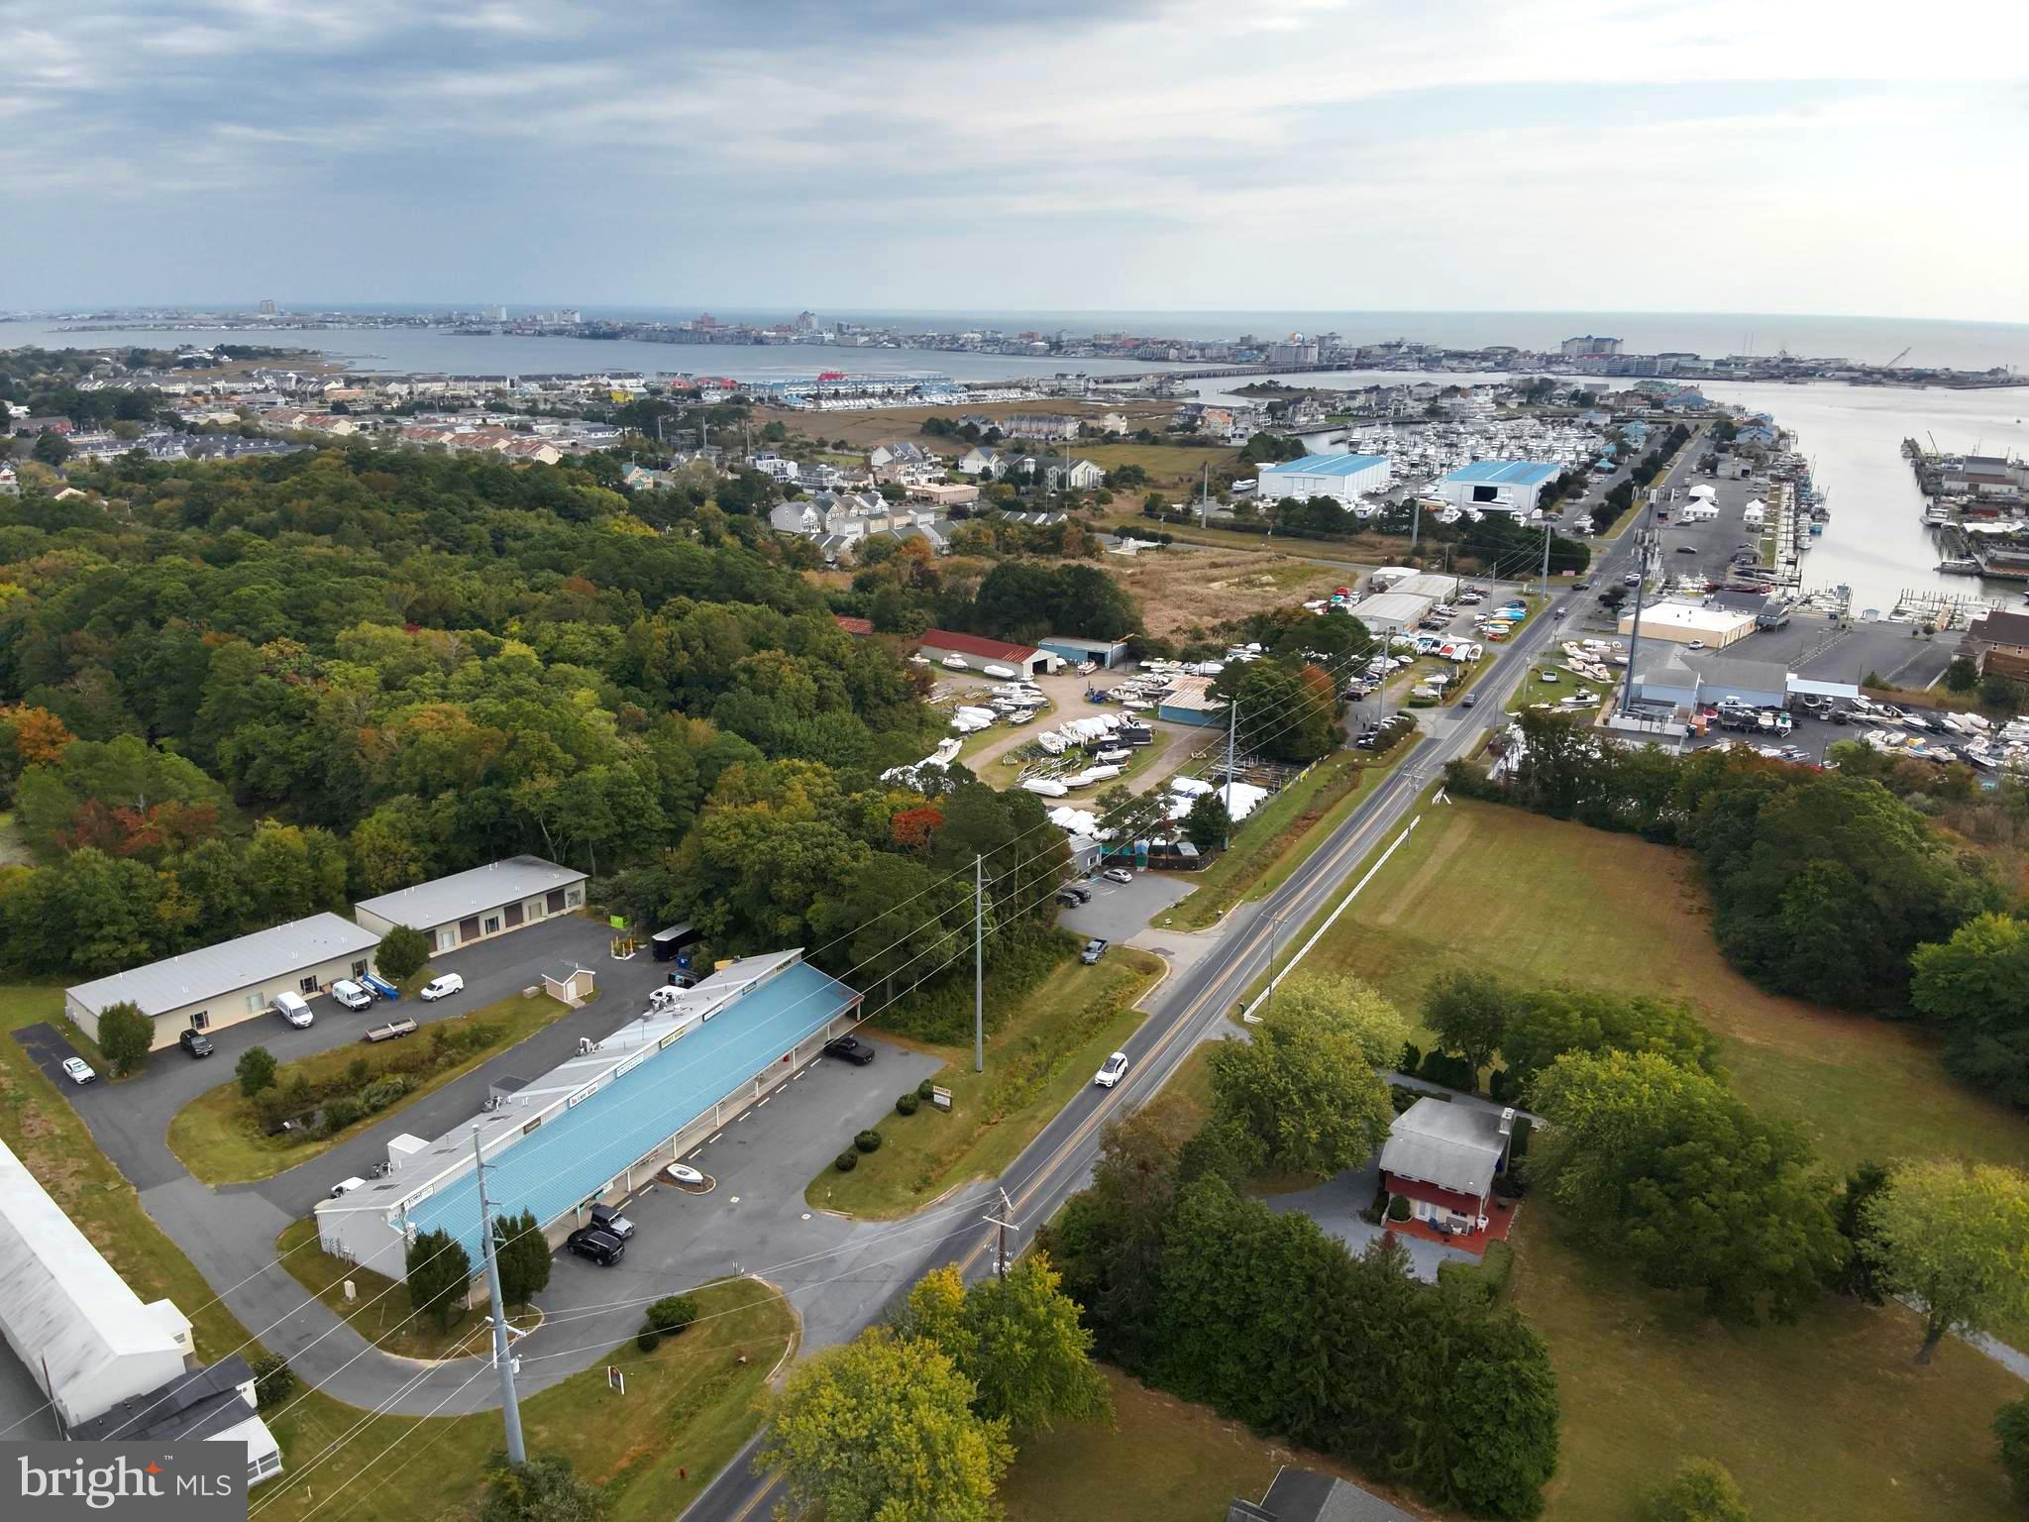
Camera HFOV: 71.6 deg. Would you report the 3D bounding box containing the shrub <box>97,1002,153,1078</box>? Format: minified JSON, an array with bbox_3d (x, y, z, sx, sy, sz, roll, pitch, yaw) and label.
[{"bbox_3d":[-98.290,30.740,155.200,5.900,8.600,5.900,10,20,27],"label":"shrub"}]

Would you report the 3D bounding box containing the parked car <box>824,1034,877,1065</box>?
[{"bbox_3d":[-17.866,31.446,152.661,5.500,1.820,1.950,9,20,26],"label":"parked car"}]

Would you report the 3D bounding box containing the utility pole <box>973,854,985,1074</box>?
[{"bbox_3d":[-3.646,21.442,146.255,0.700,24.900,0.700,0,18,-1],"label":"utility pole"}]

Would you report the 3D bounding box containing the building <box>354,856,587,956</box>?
[{"bbox_3d":[-75.390,19.670,197.280,15.900,4.100,25.700,16,24,40],"label":"building"}]

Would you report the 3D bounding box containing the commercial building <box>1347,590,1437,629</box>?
[{"bbox_3d":[104.070,-41.110,388.720,15.300,4.500,31.000,10,20,27],"label":"commercial building"}]

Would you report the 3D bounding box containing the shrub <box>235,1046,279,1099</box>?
[{"bbox_3d":[-82.010,33.440,152.090,4.500,5.600,4.500,10,20,27],"label":"shrub"}]

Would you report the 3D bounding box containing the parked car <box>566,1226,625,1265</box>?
[{"bbox_3d":[-38.130,43.700,127.690,4.750,1.720,1.920,10,20,27],"label":"parked car"}]

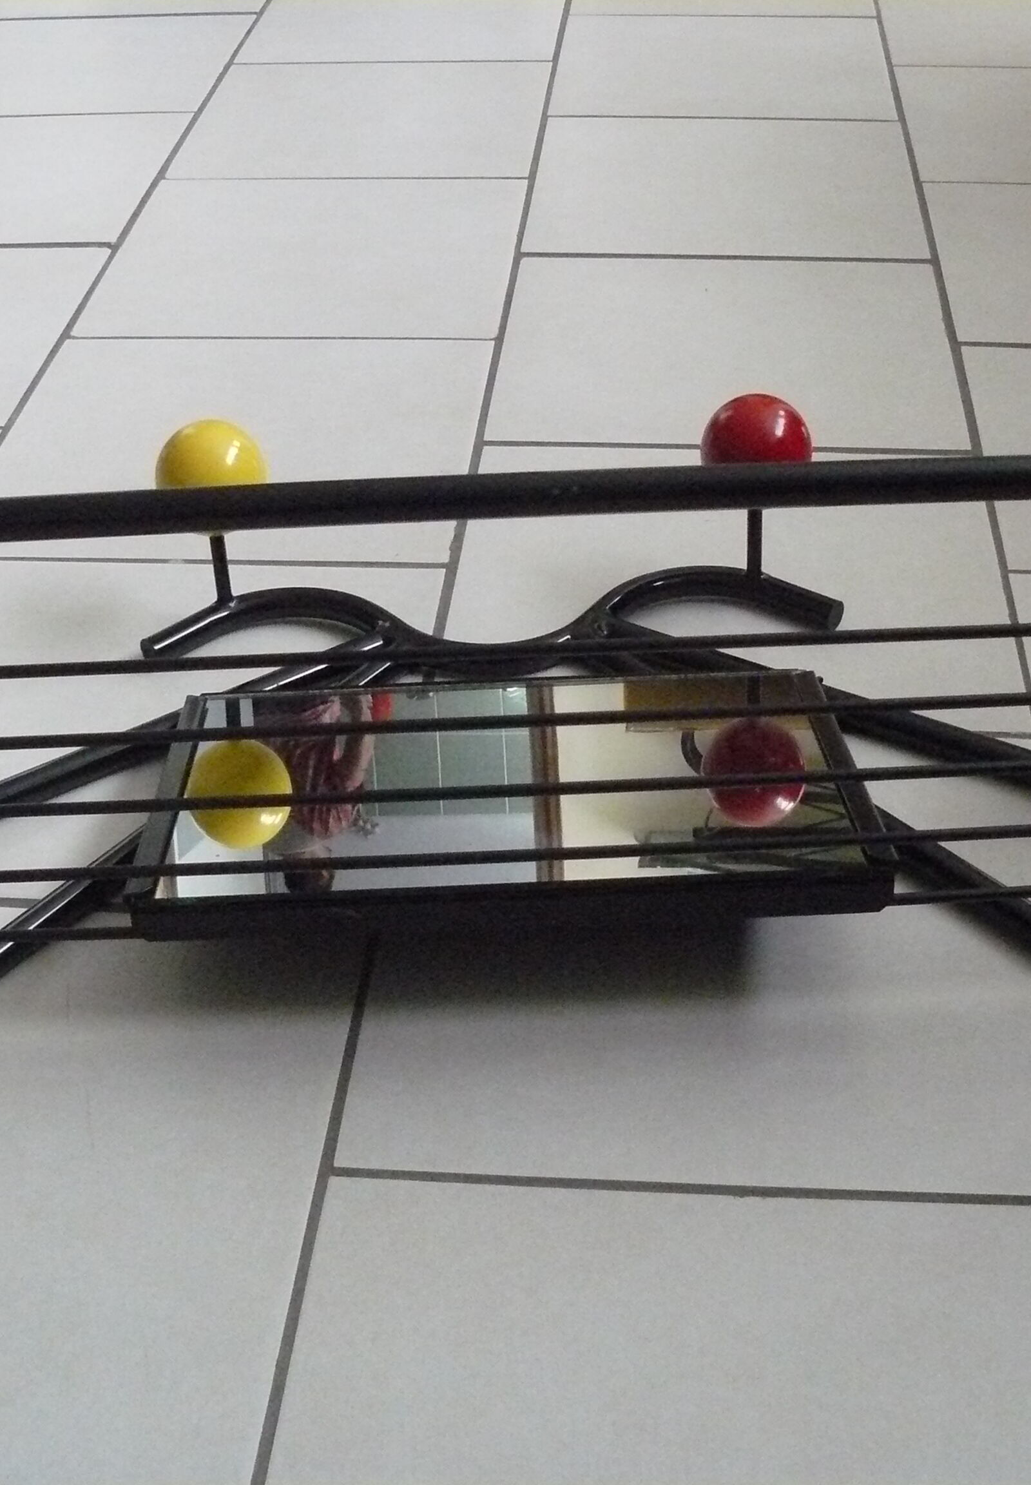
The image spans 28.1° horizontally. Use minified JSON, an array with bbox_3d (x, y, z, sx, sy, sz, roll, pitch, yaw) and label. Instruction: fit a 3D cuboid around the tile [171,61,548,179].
[{"bbox_3d":[-0.131,-0.565,1.882,0.310,0.010,0.310,1,36,5],"label":"tile"}]

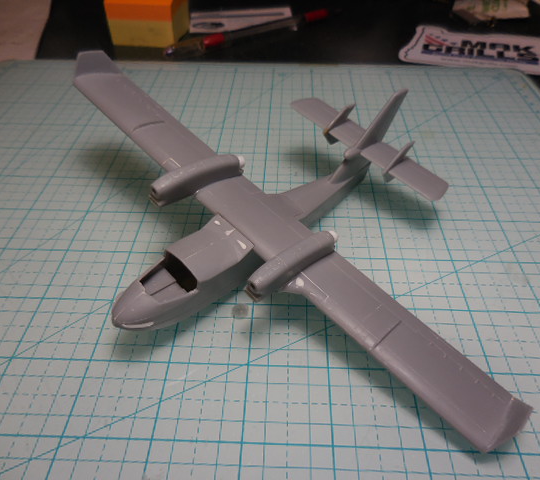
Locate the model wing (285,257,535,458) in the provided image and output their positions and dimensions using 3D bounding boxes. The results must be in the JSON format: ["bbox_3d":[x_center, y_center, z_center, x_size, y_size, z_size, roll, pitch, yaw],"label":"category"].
[{"bbox_3d":[0.043,0.029,0.141,0.072,0.012,0.025,41,46,20],"label":"model wing"}]

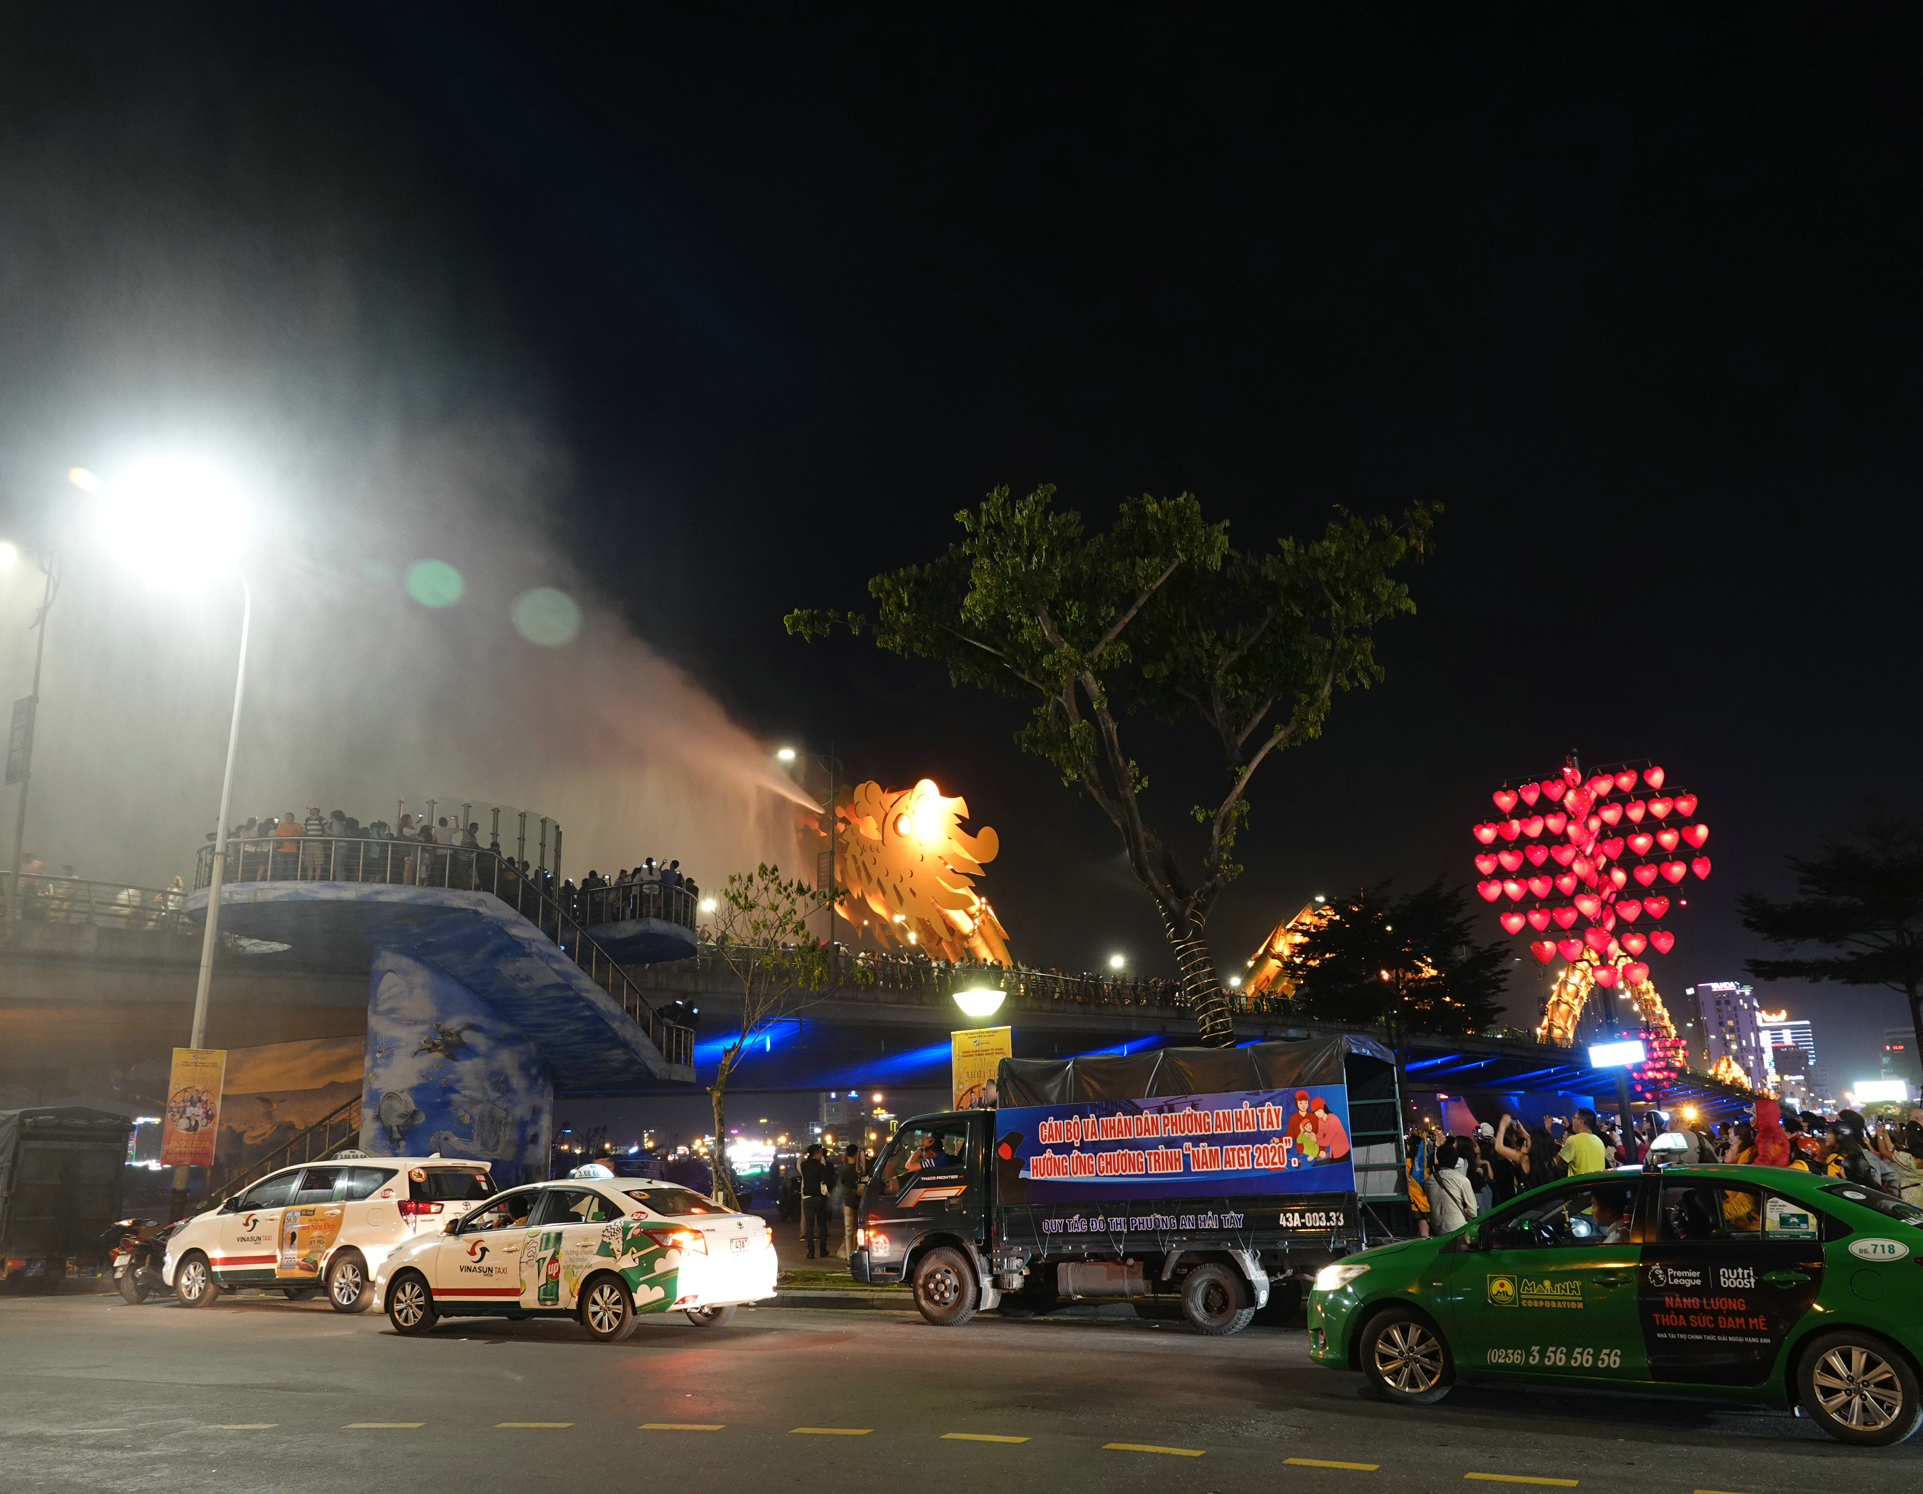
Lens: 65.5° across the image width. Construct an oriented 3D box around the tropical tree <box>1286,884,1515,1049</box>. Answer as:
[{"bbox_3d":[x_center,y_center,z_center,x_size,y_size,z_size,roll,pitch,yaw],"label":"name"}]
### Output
[{"bbox_3d":[9.947,6.643,33.376,5.200,7.700,5.200,-1,-15,0],"label":"tropical tree"}]

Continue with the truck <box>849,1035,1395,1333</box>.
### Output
[{"bbox_3d":[1.523,4.453,15.131,5.250,2.570,1.800,-8,-17,24],"label":"truck"}]

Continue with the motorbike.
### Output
[{"bbox_3d":[-10.710,6.882,20.180,0.720,1.120,1.880,-2,-15,3],"label":"motorbike"}]

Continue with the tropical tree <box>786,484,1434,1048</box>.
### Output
[{"bbox_3d":[2.204,1.394,18.068,8.000,10.000,7.200,-1,-15,0],"label":"tropical tree"}]

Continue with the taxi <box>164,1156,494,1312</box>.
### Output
[{"bbox_3d":[-7.903,6.119,18.929,4.740,1.800,1.830,-9,-17,25],"label":"taxi"}]

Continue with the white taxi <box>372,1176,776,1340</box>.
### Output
[{"bbox_3d":[-3.984,5.187,15.304,4.410,1.490,1.710,-9,-17,26],"label":"white taxi"}]

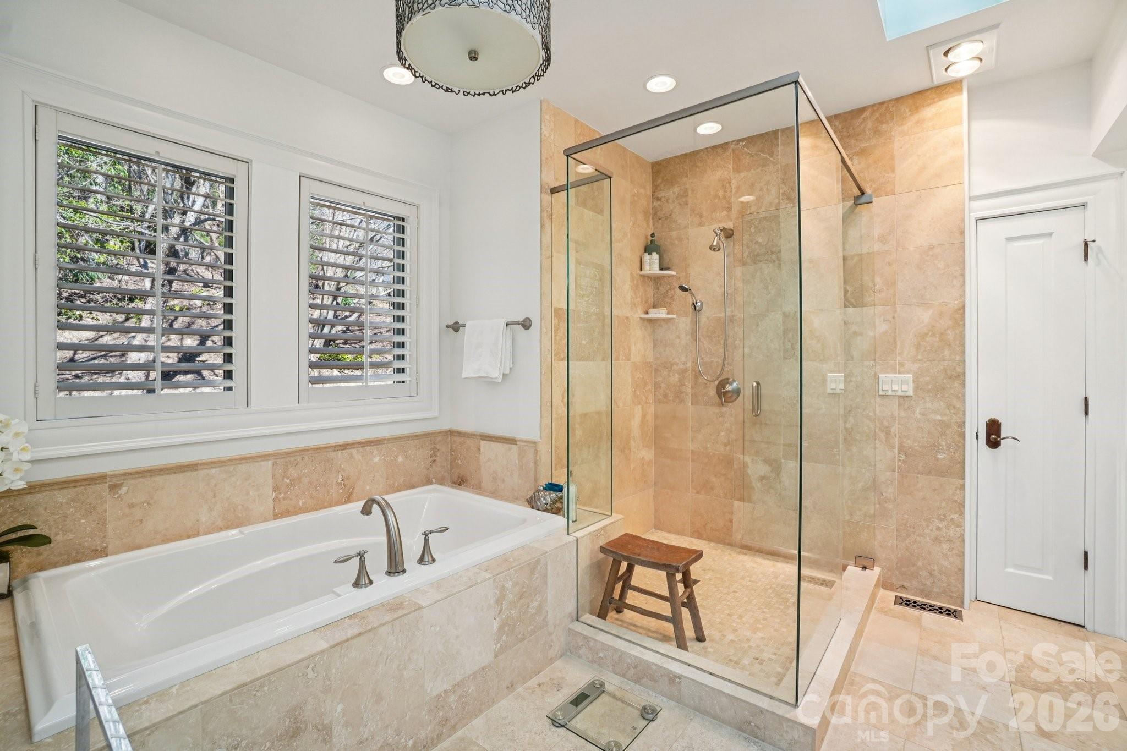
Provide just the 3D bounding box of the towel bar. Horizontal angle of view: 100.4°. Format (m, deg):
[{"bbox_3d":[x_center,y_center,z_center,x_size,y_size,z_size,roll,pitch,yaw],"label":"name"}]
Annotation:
[{"bbox_3d":[-0.474,-0.301,2.816,0.670,0.070,0.080,0,0,40],"label":"towel bar"}]

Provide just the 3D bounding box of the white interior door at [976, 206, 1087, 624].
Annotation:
[{"bbox_3d":[2.362,0.188,2.390,0.393,2.025,0.037,0,0,40],"label":"white interior door"}]

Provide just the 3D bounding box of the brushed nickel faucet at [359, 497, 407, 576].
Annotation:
[{"bbox_3d":[-0.651,0.562,1.684,0.253,0.245,0.065,0,0,40],"label":"brushed nickel faucet"}]

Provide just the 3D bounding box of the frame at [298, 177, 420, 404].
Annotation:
[{"bbox_3d":[-1.108,-0.442,2.628,0.055,1.152,0.667,0,0,40],"label":"frame"}]

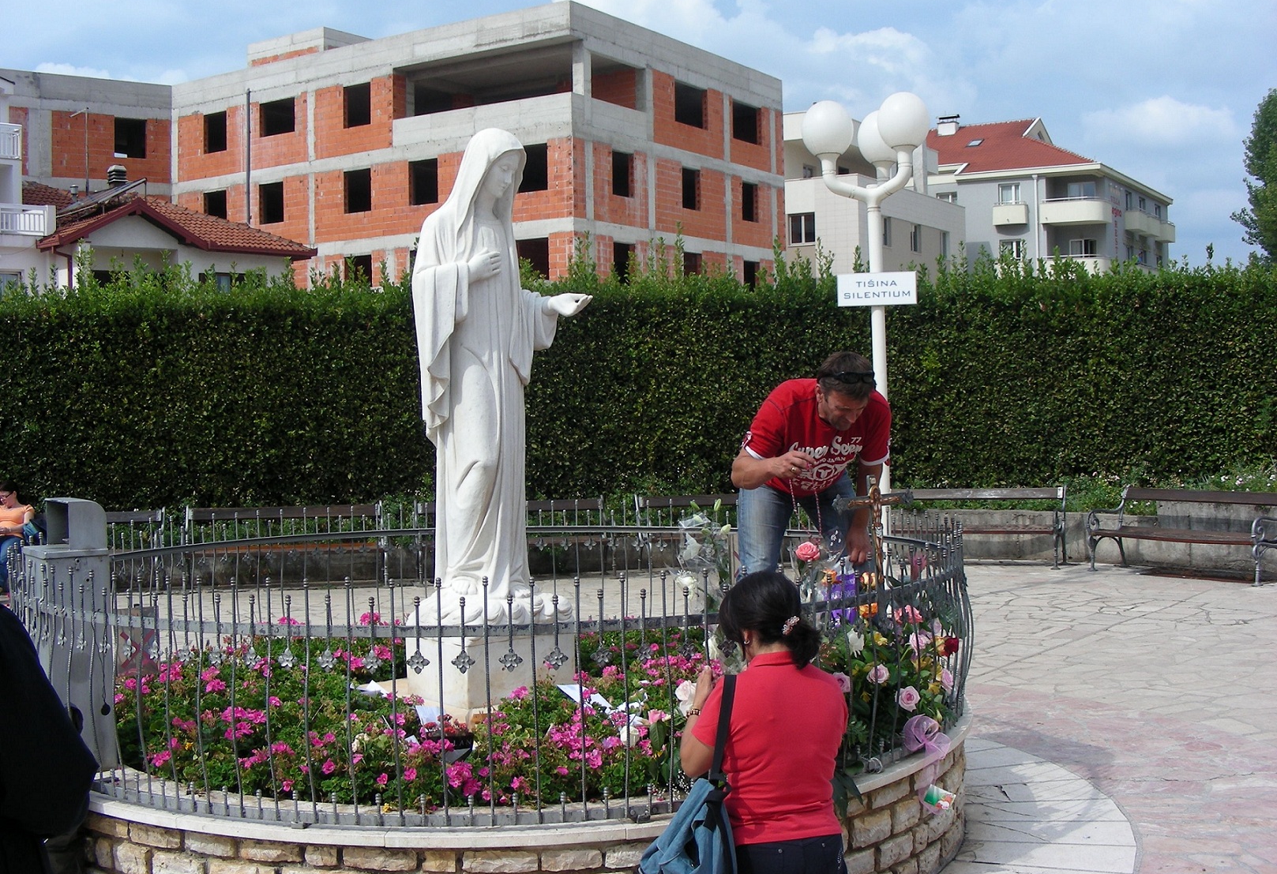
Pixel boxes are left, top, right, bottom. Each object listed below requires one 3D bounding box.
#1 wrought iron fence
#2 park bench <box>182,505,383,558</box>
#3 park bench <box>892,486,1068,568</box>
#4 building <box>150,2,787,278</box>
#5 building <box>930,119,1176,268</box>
[{"bbox_3d":[-0.539,0.708,5.566,3.680,0.750,3.600,-1,2,0],"label":"wrought iron fence"},{"bbox_3d":[-3.222,0.968,12.732,1.820,0.760,0.650,-1,2,-12],"label":"park bench"},{"bbox_3d":[3.240,0.862,13.332,1.780,0.760,0.650,0,2,15],"label":"park bench"},{"bbox_3d":[-6.661,-7.372,57.609,20.300,14.900,14.700,0,2,34],"label":"building"},{"bbox_3d":[22.621,-9.613,83.367,14.500,17.100,14.900,0,2,35],"label":"building"}]

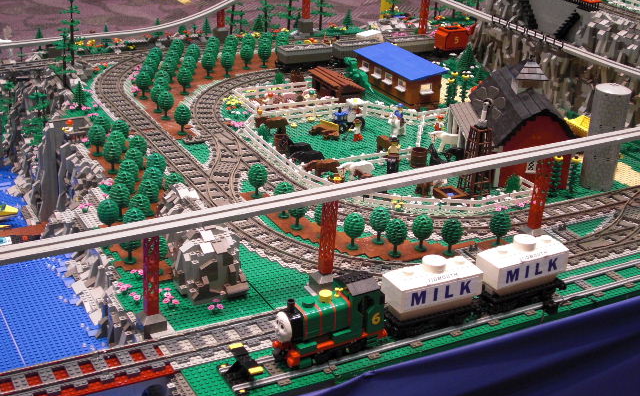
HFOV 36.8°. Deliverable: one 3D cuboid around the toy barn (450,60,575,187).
[{"bbox_3d":[0.374,-0.170,1.862,0.200,0.205,0.287,2,25,-2],"label":"toy barn"}]

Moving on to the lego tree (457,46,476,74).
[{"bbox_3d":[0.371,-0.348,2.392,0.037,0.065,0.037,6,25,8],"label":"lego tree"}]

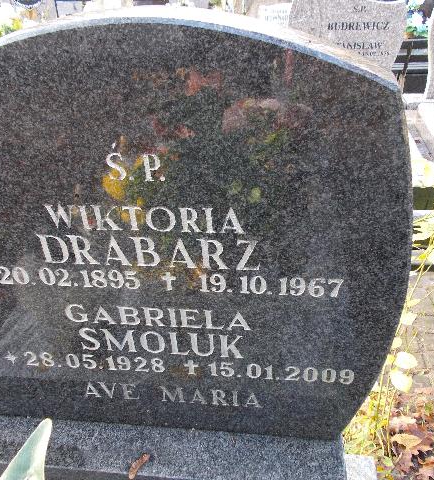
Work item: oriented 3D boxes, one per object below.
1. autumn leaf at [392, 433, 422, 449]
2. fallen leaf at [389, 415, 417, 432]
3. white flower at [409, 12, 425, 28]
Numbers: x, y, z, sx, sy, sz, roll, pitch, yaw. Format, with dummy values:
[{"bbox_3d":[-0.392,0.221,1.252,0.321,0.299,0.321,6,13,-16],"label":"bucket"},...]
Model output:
[{"bbox_3d":[0.521,0.548,1.315,0.090,0.022,0.050,-3,29,0],"label":"autumn leaf"},{"bbox_3d":[0.533,0.525,1.375,0.080,0.020,0.050,-3,29,0],"label":"fallen leaf"},{"bbox_3d":[1.752,-1.918,4.200,0.140,0.130,0.120,8,31,19],"label":"white flower"}]

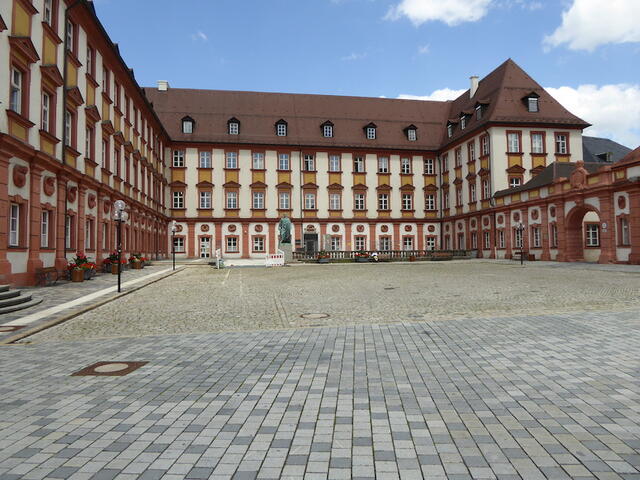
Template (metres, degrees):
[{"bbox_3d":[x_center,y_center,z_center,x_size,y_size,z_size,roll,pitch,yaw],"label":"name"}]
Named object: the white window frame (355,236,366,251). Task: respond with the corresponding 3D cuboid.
[{"bbox_3d":[4.964,0.521,55.964,1.202,1.712,0.150,0,-2,-10],"label":"white window frame"}]

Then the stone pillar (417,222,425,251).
[{"bbox_3d":[12.621,-0.097,58.015,0.940,4.207,0.400,0,-2,-10],"label":"stone pillar"}]

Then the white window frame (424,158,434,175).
[{"bbox_3d":[14.537,-9.744,61.527,1.340,2.030,0.200,0,-2,-10],"label":"white window frame"}]

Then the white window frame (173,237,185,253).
[{"bbox_3d":[-16.213,0.564,53.263,1.222,1.706,0.150,0,-2,-10],"label":"white window frame"}]

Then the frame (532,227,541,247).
[{"bbox_3d":[19.498,-0.224,41.397,0.180,1.780,1.100,0,-2,-10],"label":"frame"}]

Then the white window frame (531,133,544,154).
[{"bbox_3d":[22.900,-10.107,48.595,1.220,1.980,0.170,0,-2,-10],"label":"white window frame"}]

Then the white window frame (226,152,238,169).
[{"bbox_3d":[-10.804,-9.783,56.877,1.340,2.030,0.200,0,-2,-10],"label":"white window frame"}]

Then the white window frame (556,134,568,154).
[{"bbox_3d":[26.540,-10.412,50.709,1.220,2.100,0.180,0,-2,-10],"label":"white window frame"}]

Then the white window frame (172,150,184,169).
[{"bbox_3d":[-16.020,-9.199,52.590,1.218,1.906,0.150,0,-2,-10],"label":"white window frame"}]

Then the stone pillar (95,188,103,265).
[{"bbox_3d":[-13.480,-0.589,28.131,0.300,4.750,0.900,0,-2,-10],"label":"stone pillar"}]

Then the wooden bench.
[{"bbox_3d":[-11.359,1.560,19.281,0.550,0.790,1.400,0,-2,-10],"label":"wooden bench"}]

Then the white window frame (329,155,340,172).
[{"bbox_3d":[1.935,-9.762,59.215,1.340,2.030,0.200,0,-2,-10],"label":"white window frame"}]

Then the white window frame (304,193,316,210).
[{"bbox_3d":[-1.237,-4.886,58.964,1.250,2.060,0.180,0,-2,-10],"label":"white window frame"}]

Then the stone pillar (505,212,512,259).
[{"bbox_3d":[17.085,-0.403,41.893,0.400,4.303,0.800,0,-2,-9],"label":"stone pillar"}]

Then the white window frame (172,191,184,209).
[{"bbox_3d":[-17.152,-4.821,56.266,1.250,2.060,0.180,0,-2,-10],"label":"white window frame"}]

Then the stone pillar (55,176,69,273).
[{"bbox_3d":[-12.219,-0.804,21.865,0.280,4.550,0.880,0,-2,-10],"label":"stone pillar"}]

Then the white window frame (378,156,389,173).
[{"bbox_3d":[8.222,-9.692,59.946,1.220,1.980,0.170,0,-2,-10],"label":"white window frame"}]

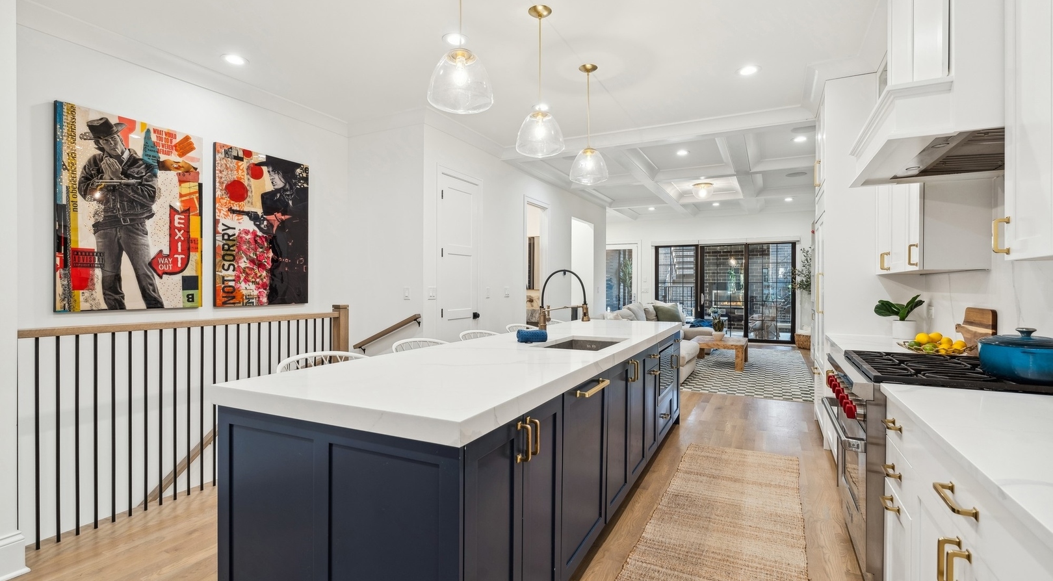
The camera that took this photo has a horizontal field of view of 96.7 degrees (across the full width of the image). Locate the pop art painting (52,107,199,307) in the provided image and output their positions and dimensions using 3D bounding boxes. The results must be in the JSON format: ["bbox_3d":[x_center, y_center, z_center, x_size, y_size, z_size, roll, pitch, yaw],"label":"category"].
[{"bbox_3d":[-2.824,-0.544,3.399,0.040,1.370,0.880,0,1,27],"label":"pop art painting"}]

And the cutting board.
[{"bbox_3d":[2.469,0.226,2.580,0.030,0.260,0.450,3,1,27],"label":"cutting board"}]

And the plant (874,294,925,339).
[{"bbox_3d":[2.743,0.194,3.440,0.310,0.320,0.270,0,0,27],"label":"plant"}]

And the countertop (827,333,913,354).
[{"bbox_3d":[2.124,0.325,2.662,0.650,0.040,0.970,0,1,27],"label":"countertop"}]

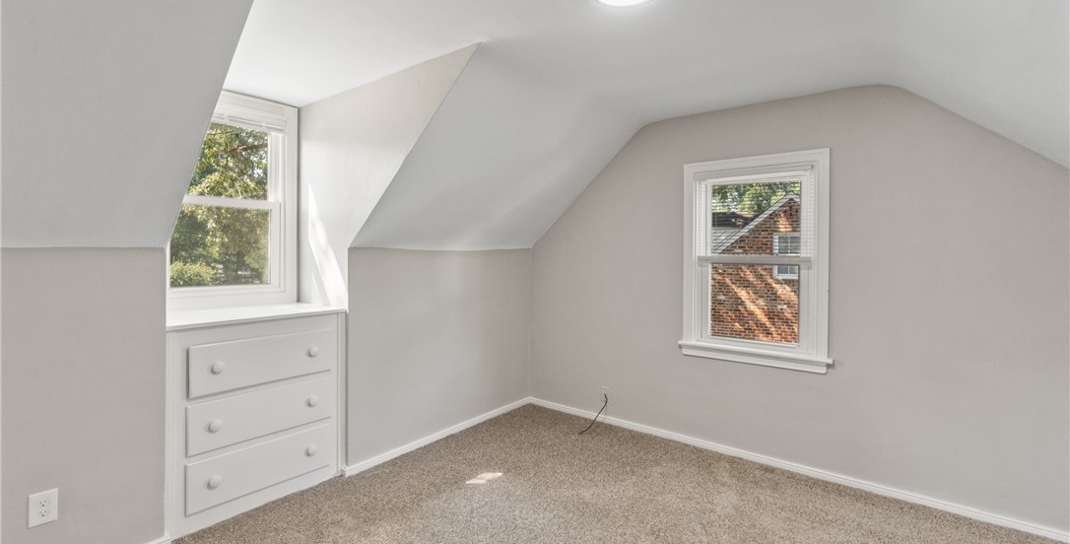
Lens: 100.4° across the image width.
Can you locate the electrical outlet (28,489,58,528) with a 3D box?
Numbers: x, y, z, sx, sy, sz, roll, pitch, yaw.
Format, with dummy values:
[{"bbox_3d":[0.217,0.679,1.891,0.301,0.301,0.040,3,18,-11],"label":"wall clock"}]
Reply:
[{"bbox_3d":[-1.843,0.886,1.671,0.010,0.120,0.073,2,2,38],"label":"electrical outlet"}]

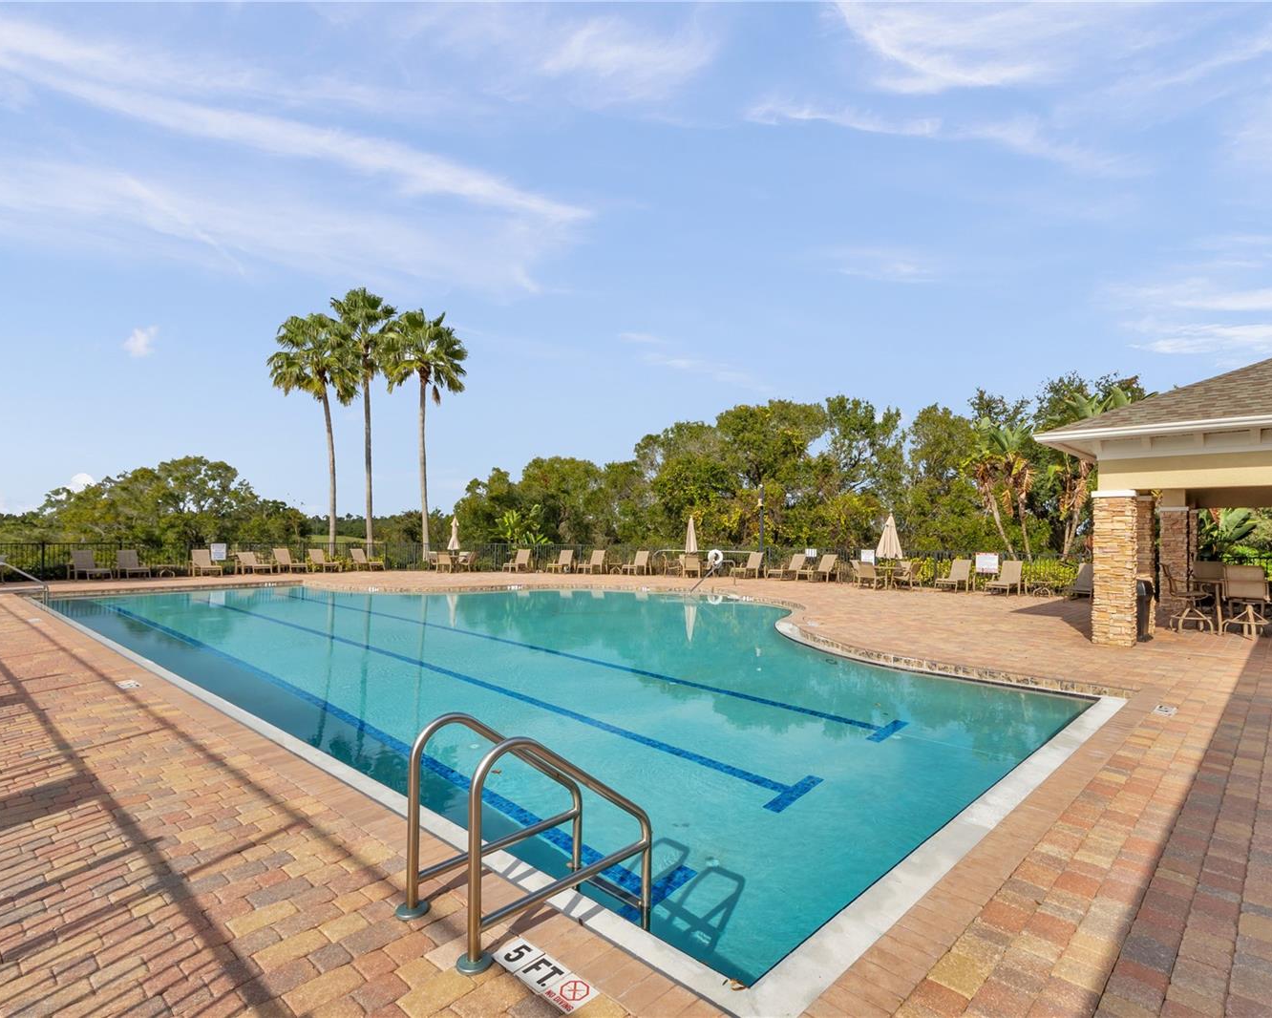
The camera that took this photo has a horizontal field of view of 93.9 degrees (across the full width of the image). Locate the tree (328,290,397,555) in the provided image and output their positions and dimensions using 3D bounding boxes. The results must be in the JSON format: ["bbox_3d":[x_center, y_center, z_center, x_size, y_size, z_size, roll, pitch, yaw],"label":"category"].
[{"bbox_3d":[-12.877,-3.718,28.310,3.200,12.800,3.200,0,-2,0],"label":"tree"}]

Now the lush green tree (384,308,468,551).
[{"bbox_3d":[-9.847,-3.167,27.894,3.700,11.700,3.700,0,-2,0],"label":"lush green tree"}]

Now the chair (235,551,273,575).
[{"bbox_3d":[-14.597,2.082,22.709,1.566,0.804,0.711,-1,-2,33],"label":"chair"}]

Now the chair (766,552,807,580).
[{"bbox_3d":[5.619,2.145,21.937,1.461,0.936,0.711,2,-2,-34],"label":"chair"}]

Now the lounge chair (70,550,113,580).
[{"bbox_3d":[-18.182,1.882,19.837,1.456,0.941,0.711,-1,-2,27],"label":"lounge chair"}]

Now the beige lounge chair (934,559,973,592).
[{"bbox_3d":[9.786,2.025,18.263,1.600,0.920,0.660,2,-2,-43],"label":"beige lounge chair"}]

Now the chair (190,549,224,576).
[{"bbox_3d":[-15.640,1.973,21.642,1.466,0.929,0.711,-1,-3,39],"label":"chair"}]

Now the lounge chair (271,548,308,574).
[{"bbox_3d":[-13.706,2.062,23.552,1.474,0.919,0.711,-1,-2,32],"label":"lounge chair"}]

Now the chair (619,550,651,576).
[{"bbox_3d":[0.026,2.179,23.884,0.711,0.921,1.473,-1,-2,25],"label":"chair"}]

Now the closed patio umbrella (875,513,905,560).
[{"bbox_3d":[8.066,1.315,18.861,0.800,2.360,0.800,2,-2,-43],"label":"closed patio umbrella"}]

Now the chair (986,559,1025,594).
[{"bbox_3d":[10.783,2.016,17.340,1.455,0.943,0.711,2,-3,-40],"label":"chair"}]

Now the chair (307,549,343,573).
[{"bbox_3d":[-12.894,2.115,24.609,1.600,0.920,0.660,-1,-2,40],"label":"chair"}]

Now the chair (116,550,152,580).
[{"bbox_3d":[-17.338,1.918,20.491,1.465,0.930,0.711,-1,-2,34],"label":"chair"}]

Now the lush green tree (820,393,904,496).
[{"bbox_3d":[12.254,-1.581,32.166,4.400,9.220,4.400,0,-2,21],"label":"lush green tree"}]

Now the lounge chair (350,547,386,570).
[{"bbox_3d":[-11.364,2.139,25.195,1.600,0.920,0.660,-1,-2,40],"label":"lounge chair"}]

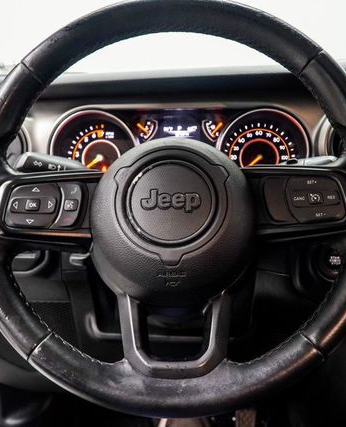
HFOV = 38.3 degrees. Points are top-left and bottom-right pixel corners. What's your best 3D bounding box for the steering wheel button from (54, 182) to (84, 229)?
[{"bbox_3d":[-0.096,-0.007,0.457,0.028,0.043,0.011,0,-13,0],"label":"steering wheel button"}]

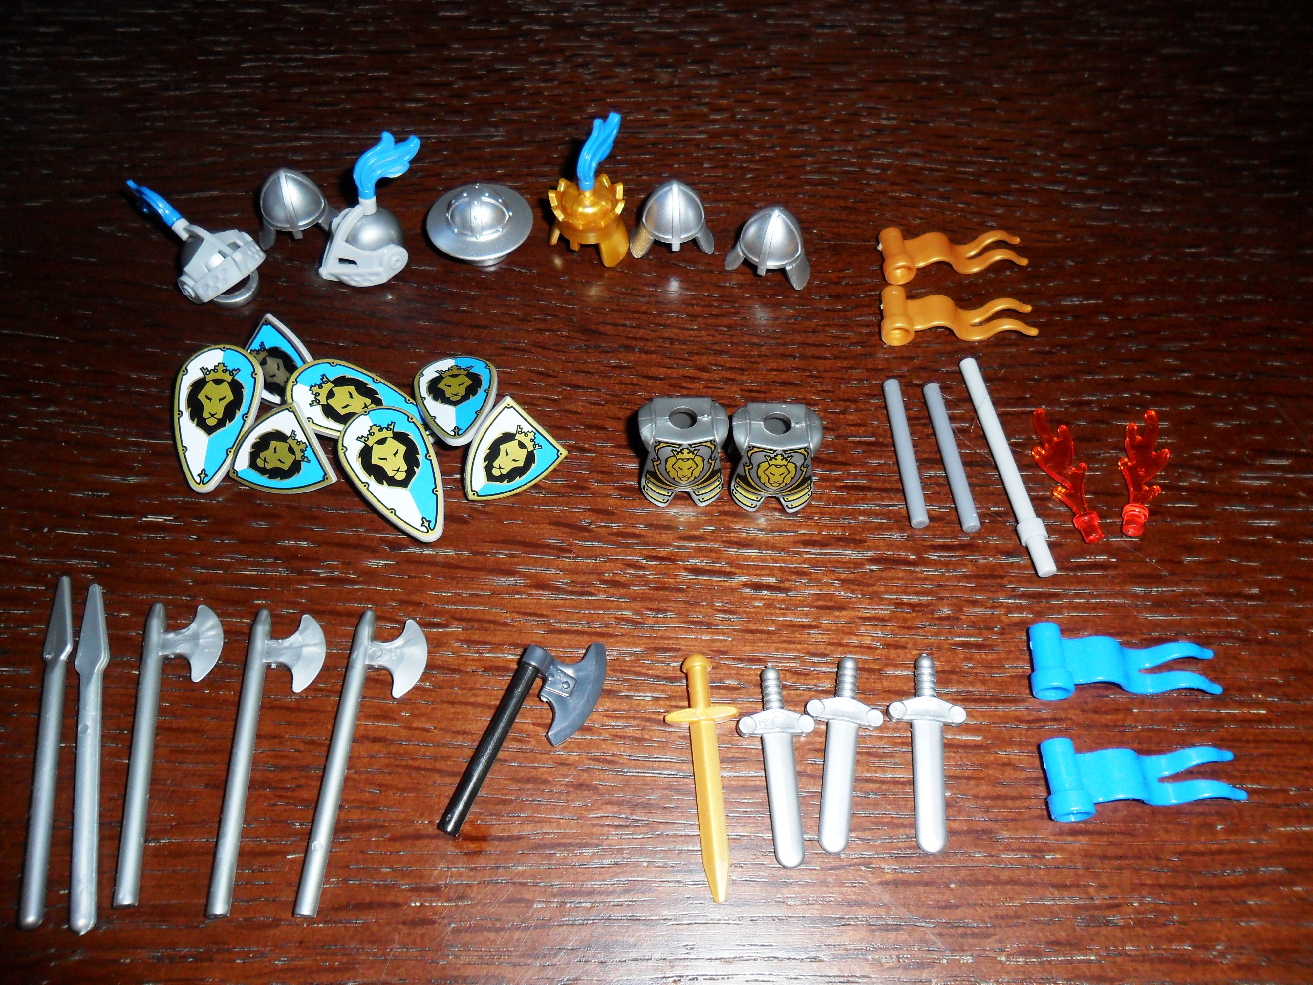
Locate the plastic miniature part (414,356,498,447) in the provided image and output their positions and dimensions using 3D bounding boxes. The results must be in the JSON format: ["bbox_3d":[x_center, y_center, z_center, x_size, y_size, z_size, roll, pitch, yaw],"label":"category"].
[{"bbox_3d":[-0.038,-0.016,0.196,0.016,0.005,0.029,-8,40,-6],"label":"plastic miniature part"}]

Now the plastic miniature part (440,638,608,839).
[{"bbox_3d":[-0.020,0.038,0.163,0.015,0.004,0.036,16,60,9],"label":"plastic miniature part"}]

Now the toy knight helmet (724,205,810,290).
[{"bbox_3d":[0.025,-0.054,0.217,0.018,0.016,0.016,18,62,10],"label":"toy knight helmet"}]

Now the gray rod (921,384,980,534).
[{"bbox_3d":[0.057,-0.007,0.197,0.003,0.003,0.032,-6,61,-3],"label":"gray rod"}]

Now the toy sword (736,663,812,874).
[{"bbox_3d":[0.020,0.044,0.168,0.013,0.004,0.033,-1,60,-4],"label":"toy sword"}]

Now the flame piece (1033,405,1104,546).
[{"bbox_3d":[0.078,-0.004,0.195,0.009,0.004,0.030,-10,61,-5],"label":"flame piece"}]

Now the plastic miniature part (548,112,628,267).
[{"bbox_3d":[-0.013,-0.064,0.215,0.017,0.025,0.021,24,62,11],"label":"plastic miniature part"}]

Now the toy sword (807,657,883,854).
[{"bbox_3d":[0.031,0.043,0.169,0.013,0.004,0.033,9,60,2],"label":"toy sword"}]

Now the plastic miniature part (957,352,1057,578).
[{"bbox_3d":[0.065,-0.006,0.191,0.005,0.005,0.048,-6,59,-5],"label":"plastic miniature part"}]

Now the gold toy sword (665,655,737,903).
[{"bbox_3d":[0.008,0.043,0.160,0.012,0.004,0.039,-3,59,-3],"label":"gold toy sword"}]

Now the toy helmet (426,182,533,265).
[{"bbox_3d":[-0.037,-0.057,0.215,0.022,0.014,0.022,0,59,-1],"label":"toy helmet"}]

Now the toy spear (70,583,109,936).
[{"bbox_3d":[-0.089,0.040,0.161,0.006,0.003,0.057,-11,60,-8],"label":"toy spear"}]

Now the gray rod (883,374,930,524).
[{"bbox_3d":[0.047,-0.008,0.193,0.003,0.003,0.032,-2,59,-3],"label":"gray rod"}]

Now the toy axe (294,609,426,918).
[{"bbox_3d":[-0.048,0.043,0.170,0.013,0.003,0.051,3,61,2],"label":"toy axe"}]

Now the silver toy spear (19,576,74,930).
[{"bbox_3d":[-0.101,0.041,0.171,0.005,0.004,0.060,-9,61,-5],"label":"silver toy spear"}]

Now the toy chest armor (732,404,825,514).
[{"bbox_3d":[0.023,-0.006,0.191,0.017,0.017,0.012,3,50,2],"label":"toy chest armor"}]

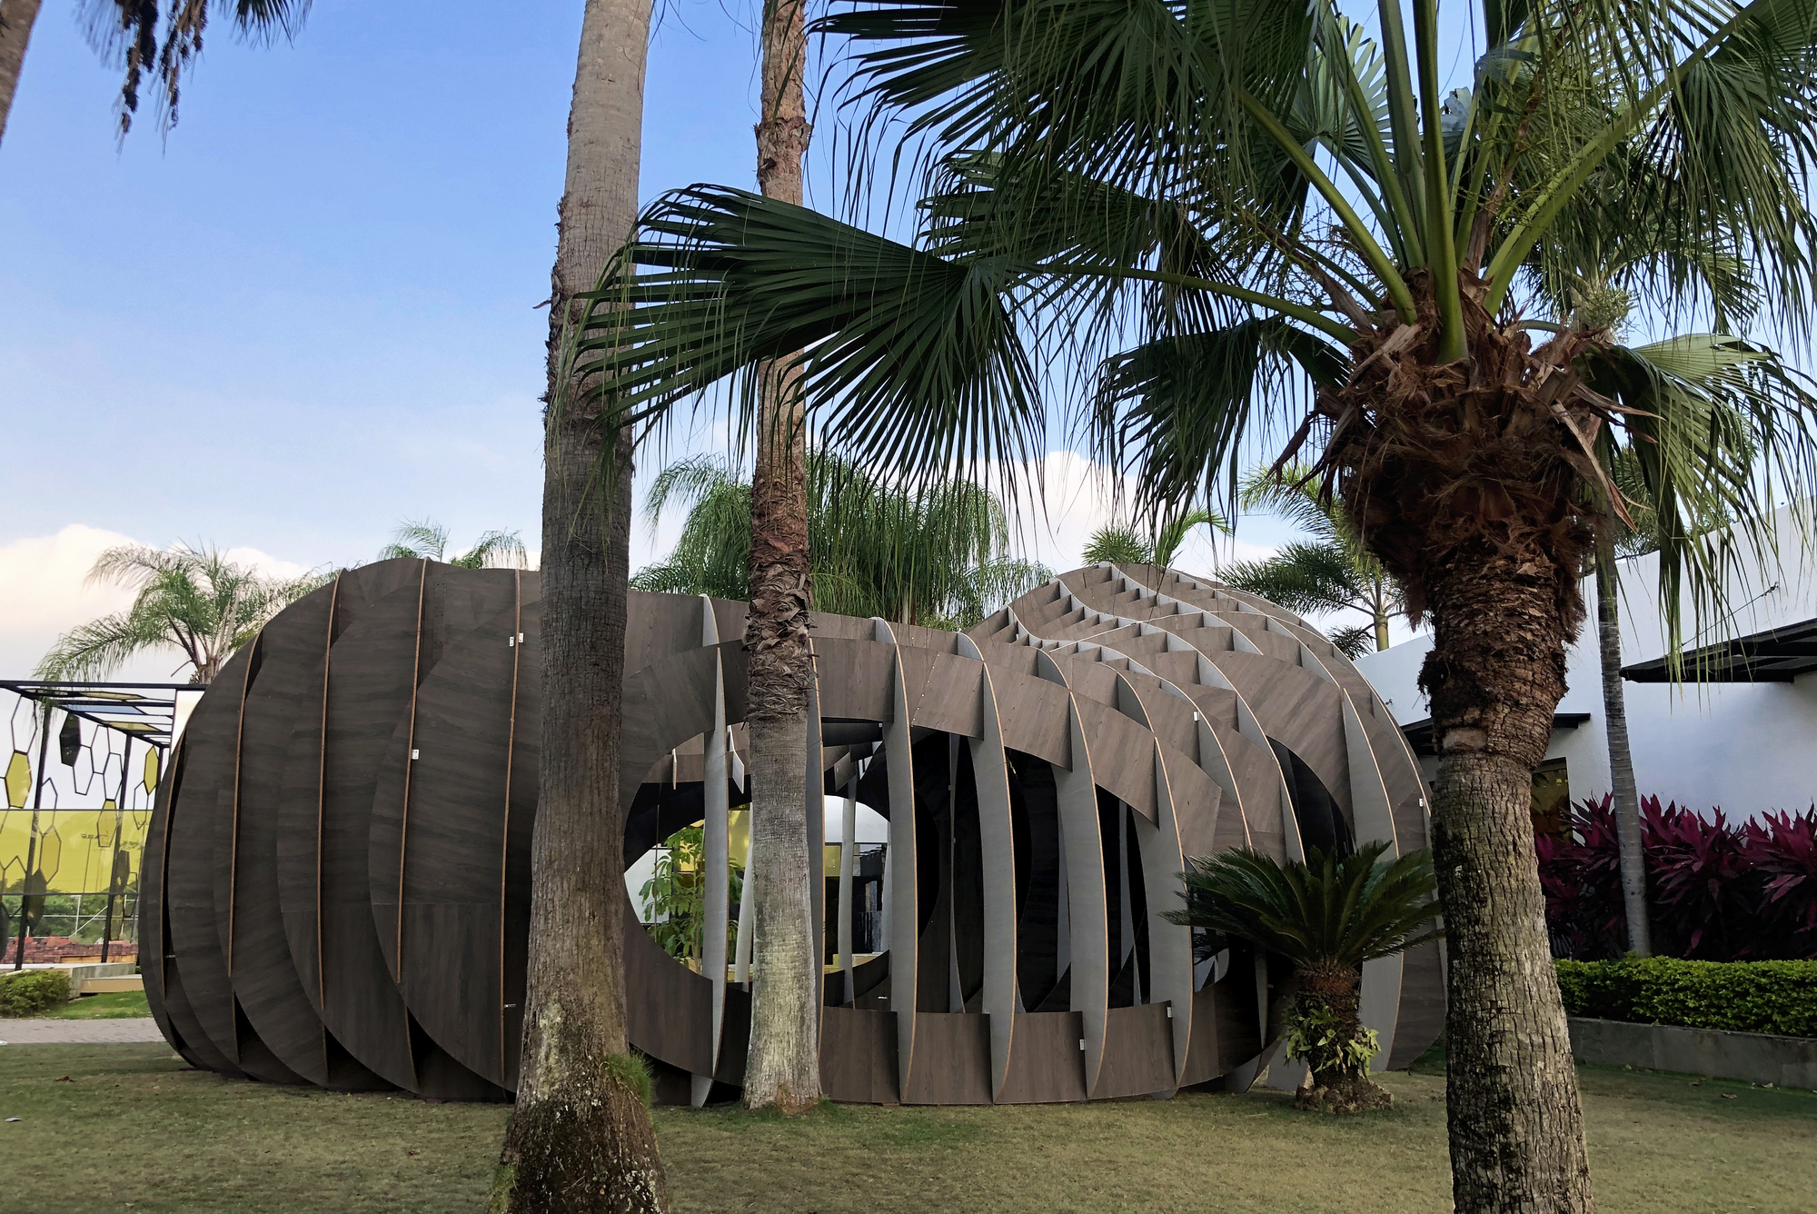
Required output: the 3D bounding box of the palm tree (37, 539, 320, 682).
[{"bbox_3d":[-13.131,2.851,26.973,6.000,8.000,6.000,0,-11,0],"label":"palm tree"}]

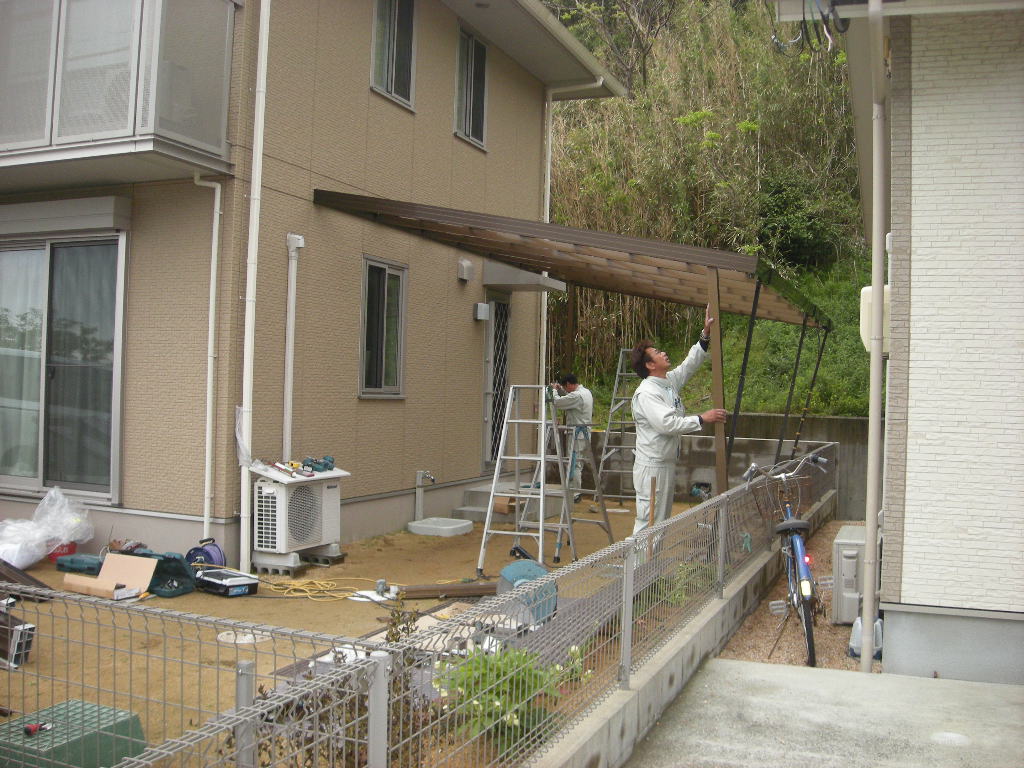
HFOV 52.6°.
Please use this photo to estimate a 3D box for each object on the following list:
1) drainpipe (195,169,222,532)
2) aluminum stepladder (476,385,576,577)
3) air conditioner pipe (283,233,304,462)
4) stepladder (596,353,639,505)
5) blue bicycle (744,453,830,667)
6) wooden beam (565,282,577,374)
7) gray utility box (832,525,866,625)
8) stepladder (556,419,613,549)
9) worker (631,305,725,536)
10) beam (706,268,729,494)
[{"bbox_3d":[-2.328,-0.123,7.938,0.160,3.000,0.150,1,-1,23],"label":"drainpipe"},{"bbox_3d":[0.123,0.743,8.042,0.530,1.420,0.880,1,-1,21],"label":"aluminum stepladder"},{"bbox_3d":[-1.829,-0.220,8.681,0.090,2.100,0.110,1,-1,23],"label":"air conditioner pipe"},{"bbox_3d":[1.404,0.560,12.095,0.620,1.950,1.250,2,-1,19],"label":"stepladder"},{"bbox_3d":[1.670,1.001,6.097,0.550,1.040,1.780,-6,-2,11],"label":"blue bicycle"},{"bbox_3d":[0.750,0.071,13.784,0.090,2.850,0.090,1,-1,22],"label":"wooden beam"},{"bbox_3d":[2.404,1.322,7.120,0.290,0.540,0.800,1,-1,22],"label":"gray utility box"},{"bbox_3d":[0.473,0.918,8.991,0.500,1.110,0.760,1,-1,32],"label":"stepladder"},{"bbox_3d":[1.247,0.438,7.796,0.680,2.050,0.500,2,-1,14],"label":"worker"},{"bbox_3d":[1.550,0.313,7.687,0.070,2.330,0.070,-2,-1,22],"label":"beam"}]

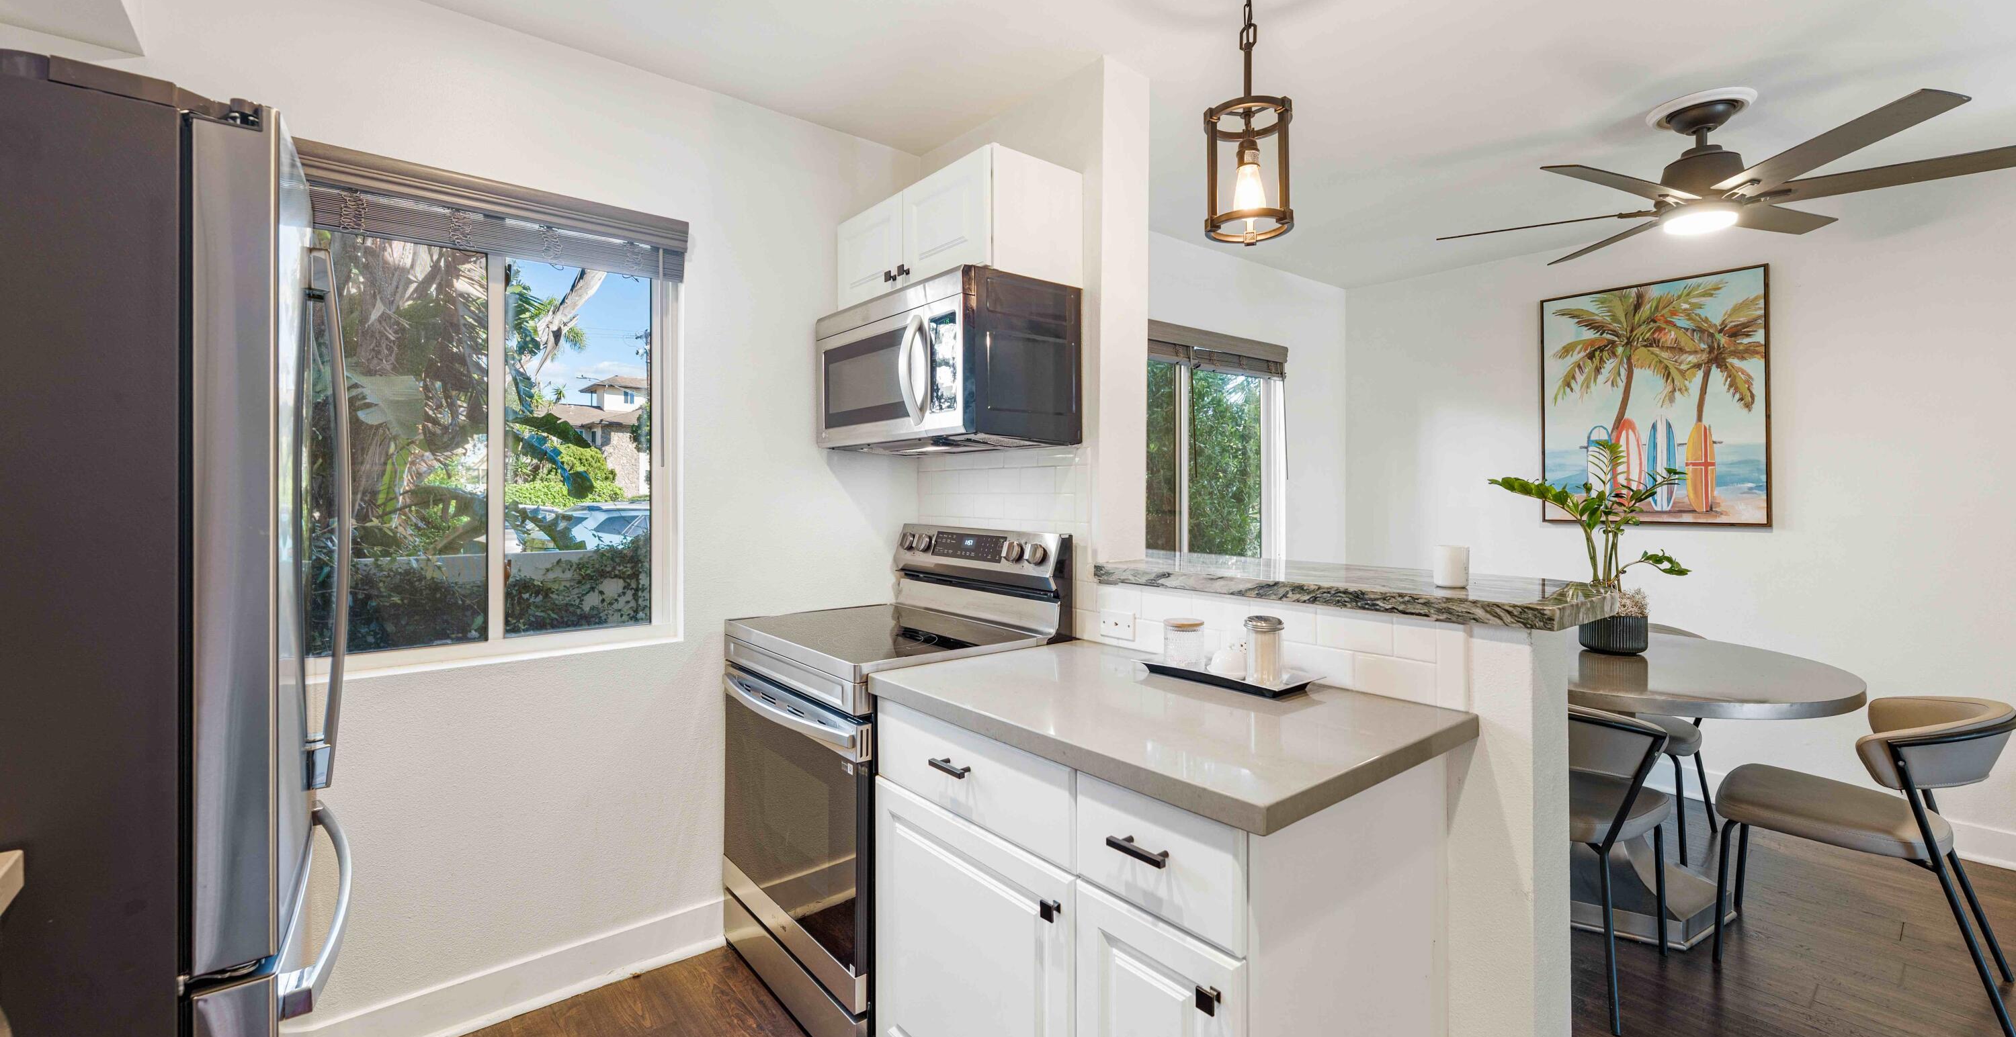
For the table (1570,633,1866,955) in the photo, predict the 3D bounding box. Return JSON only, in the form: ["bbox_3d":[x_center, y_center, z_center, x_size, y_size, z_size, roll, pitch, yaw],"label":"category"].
[{"bbox_3d":[1.925,0.841,2.697,1.370,0.757,1.370,-1,1,-40],"label":"table"}]

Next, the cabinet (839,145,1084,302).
[{"bbox_3d":[-0.164,-0.764,2.277,0.320,0.306,0.757,-1,1,-40],"label":"cabinet"}]

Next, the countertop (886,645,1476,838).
[{"bbox_3d":[0.261,0.358,1.517,0.661,0.037,0.945,-1,1,-40],"label":"countertop"}]

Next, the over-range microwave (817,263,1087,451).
[{"bbox_3d":[-0.204,-0.406,2.248,0.420,0.408,0.752,-1,1,-40],"label":"over-range microwave"}]

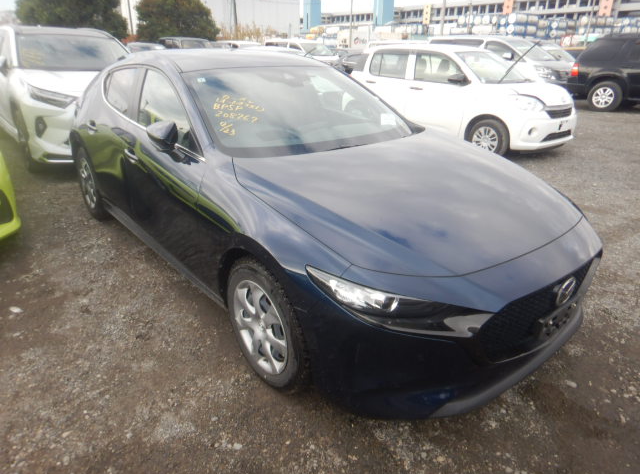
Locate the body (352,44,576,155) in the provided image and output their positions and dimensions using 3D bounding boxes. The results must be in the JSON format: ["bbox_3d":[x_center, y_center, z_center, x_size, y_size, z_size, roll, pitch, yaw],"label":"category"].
[{"bbox_3d":[2.258,-2.367,7.372,1.680,1.530,3.650,-18,30,-37],"label":"body"}]

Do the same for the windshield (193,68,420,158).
[{"bbox_3d":[-0.044,-0.792,2.667,1.420,0.120,1.000,-17,52,-37],"label":"windshield"}]

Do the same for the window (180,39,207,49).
[{"bbox_3d":[-5.203,-8.115,19.000,1.300,0.750,0.100,-17,-10,-37],"label":"window"}]

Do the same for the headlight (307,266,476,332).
[{"bbox_3d":[0.243,0.229,1.528,0.615,0.170,0.185,3,24,4],"label":"headlight"}]

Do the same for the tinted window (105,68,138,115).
[{"bbox_3d":[-1.374,-0.996,3.056,0.060,0.360,0.580,8,13,-45],"label":"tinted window"}]

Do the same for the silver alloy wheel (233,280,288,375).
[{"bbox_3d":[-0.219,0.387,2.027,0.150,0.435,0.435,-16,29,-35],"label":"silver alloy wheel"}]

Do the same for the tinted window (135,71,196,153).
[{"bbox_3d":[-0.822,-0.706,2.449,0.060,0.380,0.880,8,13,-45],"label":"tinted window"}]

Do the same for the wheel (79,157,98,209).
[{"bbox_3d":[-1.975,-0.482,3.921,0.150,0.435,0.435,-17,30,-37],"label":"wheel"}]

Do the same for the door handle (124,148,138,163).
[{"bbox_3d":[-1.167,-0.504,2.746,0.050,0.050,0.210,-17,30,-37],"label":"door handle"}]

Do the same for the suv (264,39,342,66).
[{"bbox_3d":[-0.880,-8.036,20.024,1.700,1.680,4.100,-14,28,-31],"label":"suv"}]

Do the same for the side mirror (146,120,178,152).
[{"bbox_3d":[-0.780,-0.499,2.187,0.200,0.165,0.150,-17,30,-37],"label":"side mirror"}]

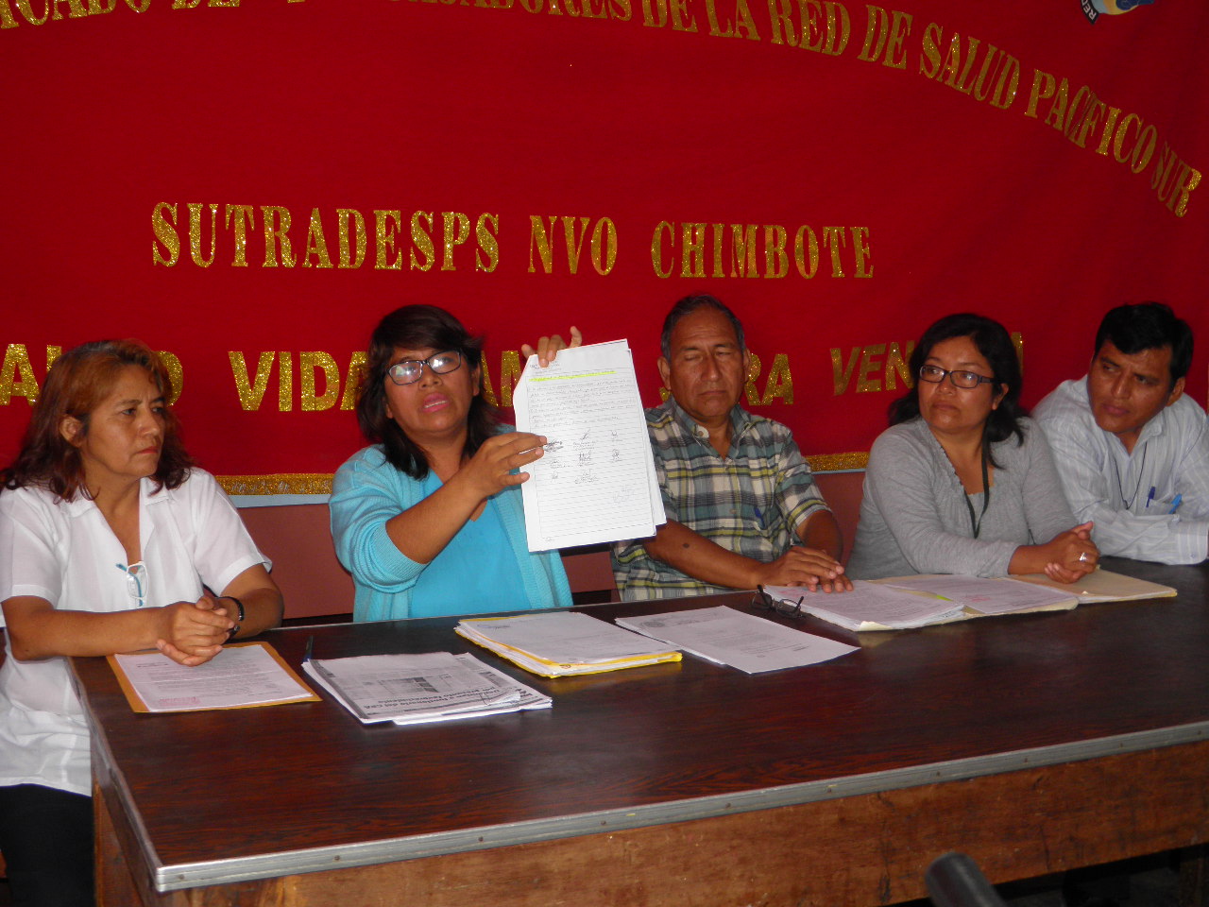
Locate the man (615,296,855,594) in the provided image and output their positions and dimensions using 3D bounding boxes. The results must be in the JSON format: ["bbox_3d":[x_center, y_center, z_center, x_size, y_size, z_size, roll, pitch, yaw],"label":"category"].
[{"bbox_3d":[0.225,0.345,2.770,0.520,1.260,0.720,-1,8,-18],"label":"man"}]

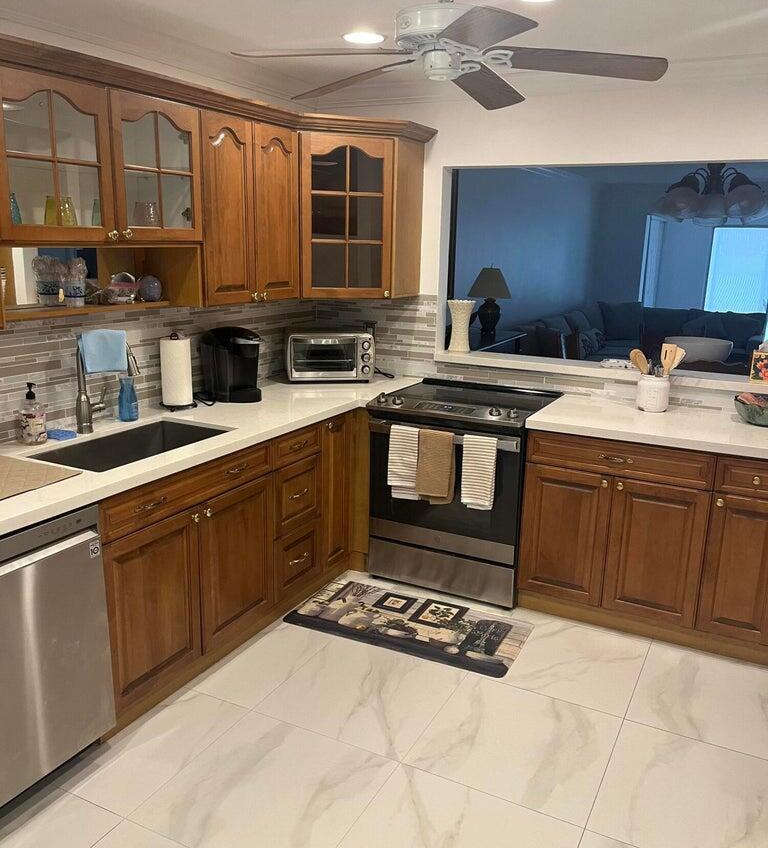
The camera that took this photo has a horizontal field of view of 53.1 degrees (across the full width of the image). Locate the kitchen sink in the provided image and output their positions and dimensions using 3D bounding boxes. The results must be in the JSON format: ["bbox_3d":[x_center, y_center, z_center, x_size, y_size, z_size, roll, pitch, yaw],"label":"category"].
[{"bbox_3d":[-0.931,0.179,2.912,0.420,0.220,0.730,8,15,26],"label":"kitchen sink"}]

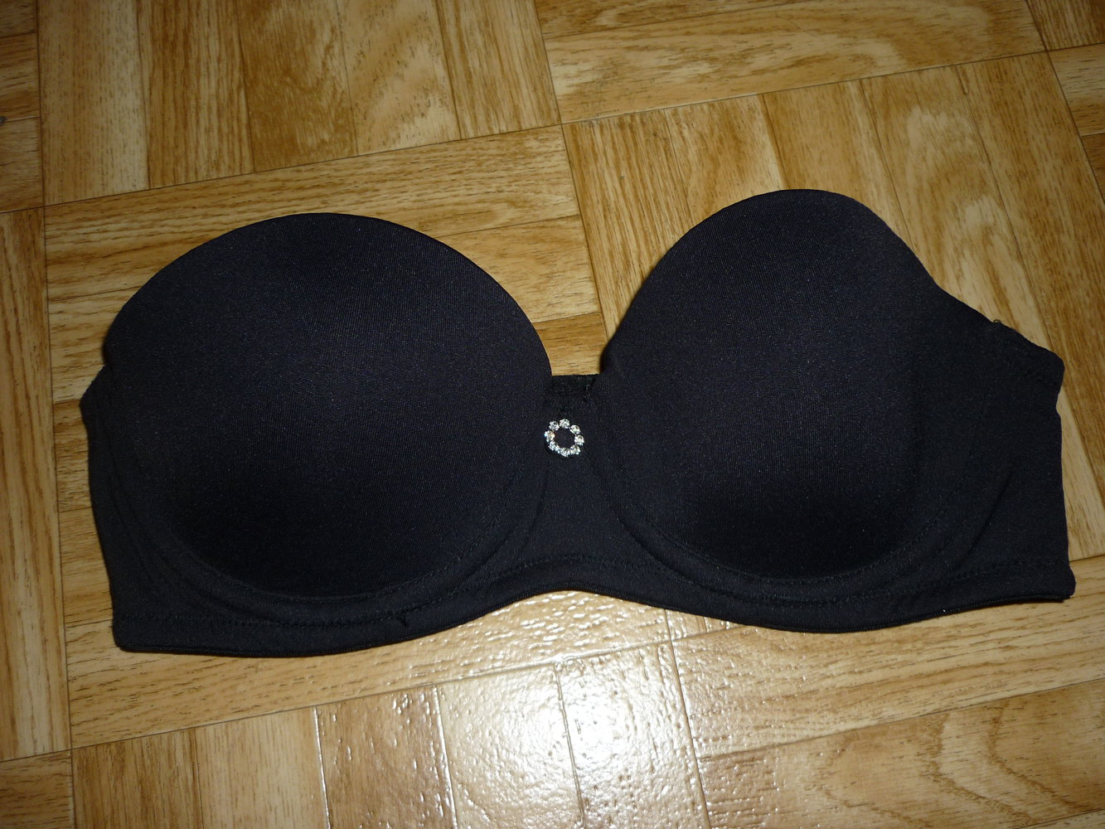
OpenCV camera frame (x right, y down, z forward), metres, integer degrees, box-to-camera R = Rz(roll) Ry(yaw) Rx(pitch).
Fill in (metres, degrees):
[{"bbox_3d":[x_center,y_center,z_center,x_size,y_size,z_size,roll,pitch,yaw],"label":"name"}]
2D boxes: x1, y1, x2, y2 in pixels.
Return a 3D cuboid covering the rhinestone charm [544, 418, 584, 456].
[{"bbox_3d":[0.004,0.008,0.375,0.014,0.004,0.014,1,73,0],"label":"rhinestone charm"}]

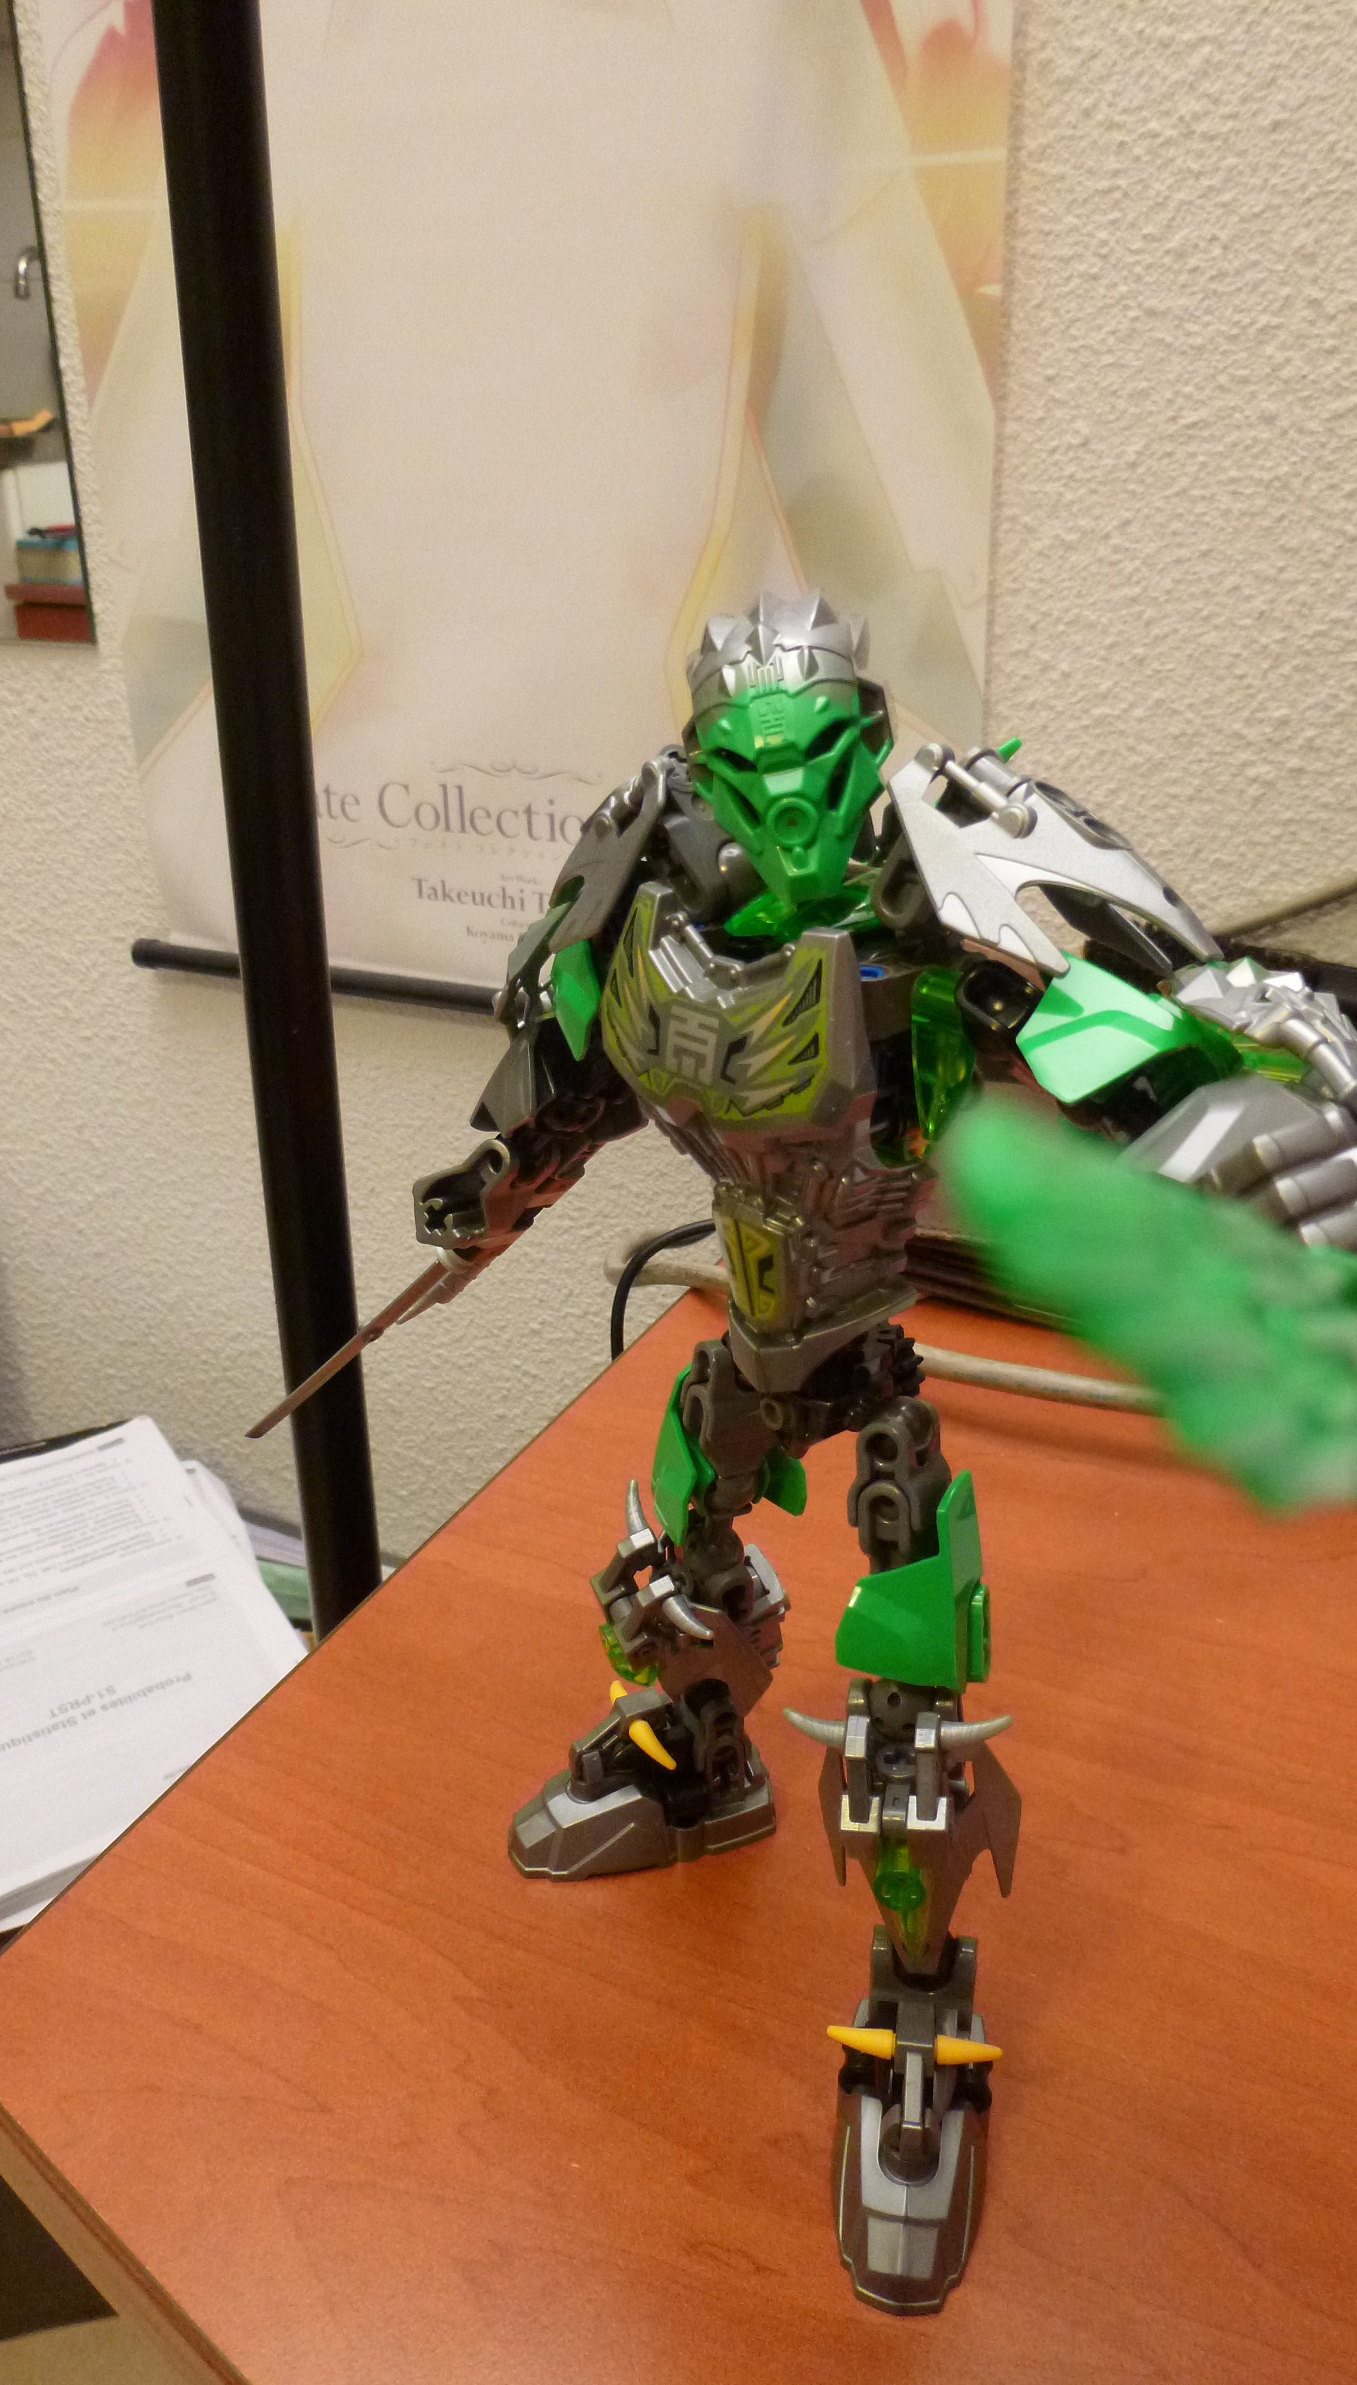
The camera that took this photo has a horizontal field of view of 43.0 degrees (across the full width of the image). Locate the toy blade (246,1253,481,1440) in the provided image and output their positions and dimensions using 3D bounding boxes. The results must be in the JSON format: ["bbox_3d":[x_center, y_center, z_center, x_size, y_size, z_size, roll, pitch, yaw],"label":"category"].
[{"bbox_3d":[-0.062,0.031,0.345,0.060,0.008,0.021,-37,-4,-11],"label":"toy blade"}]

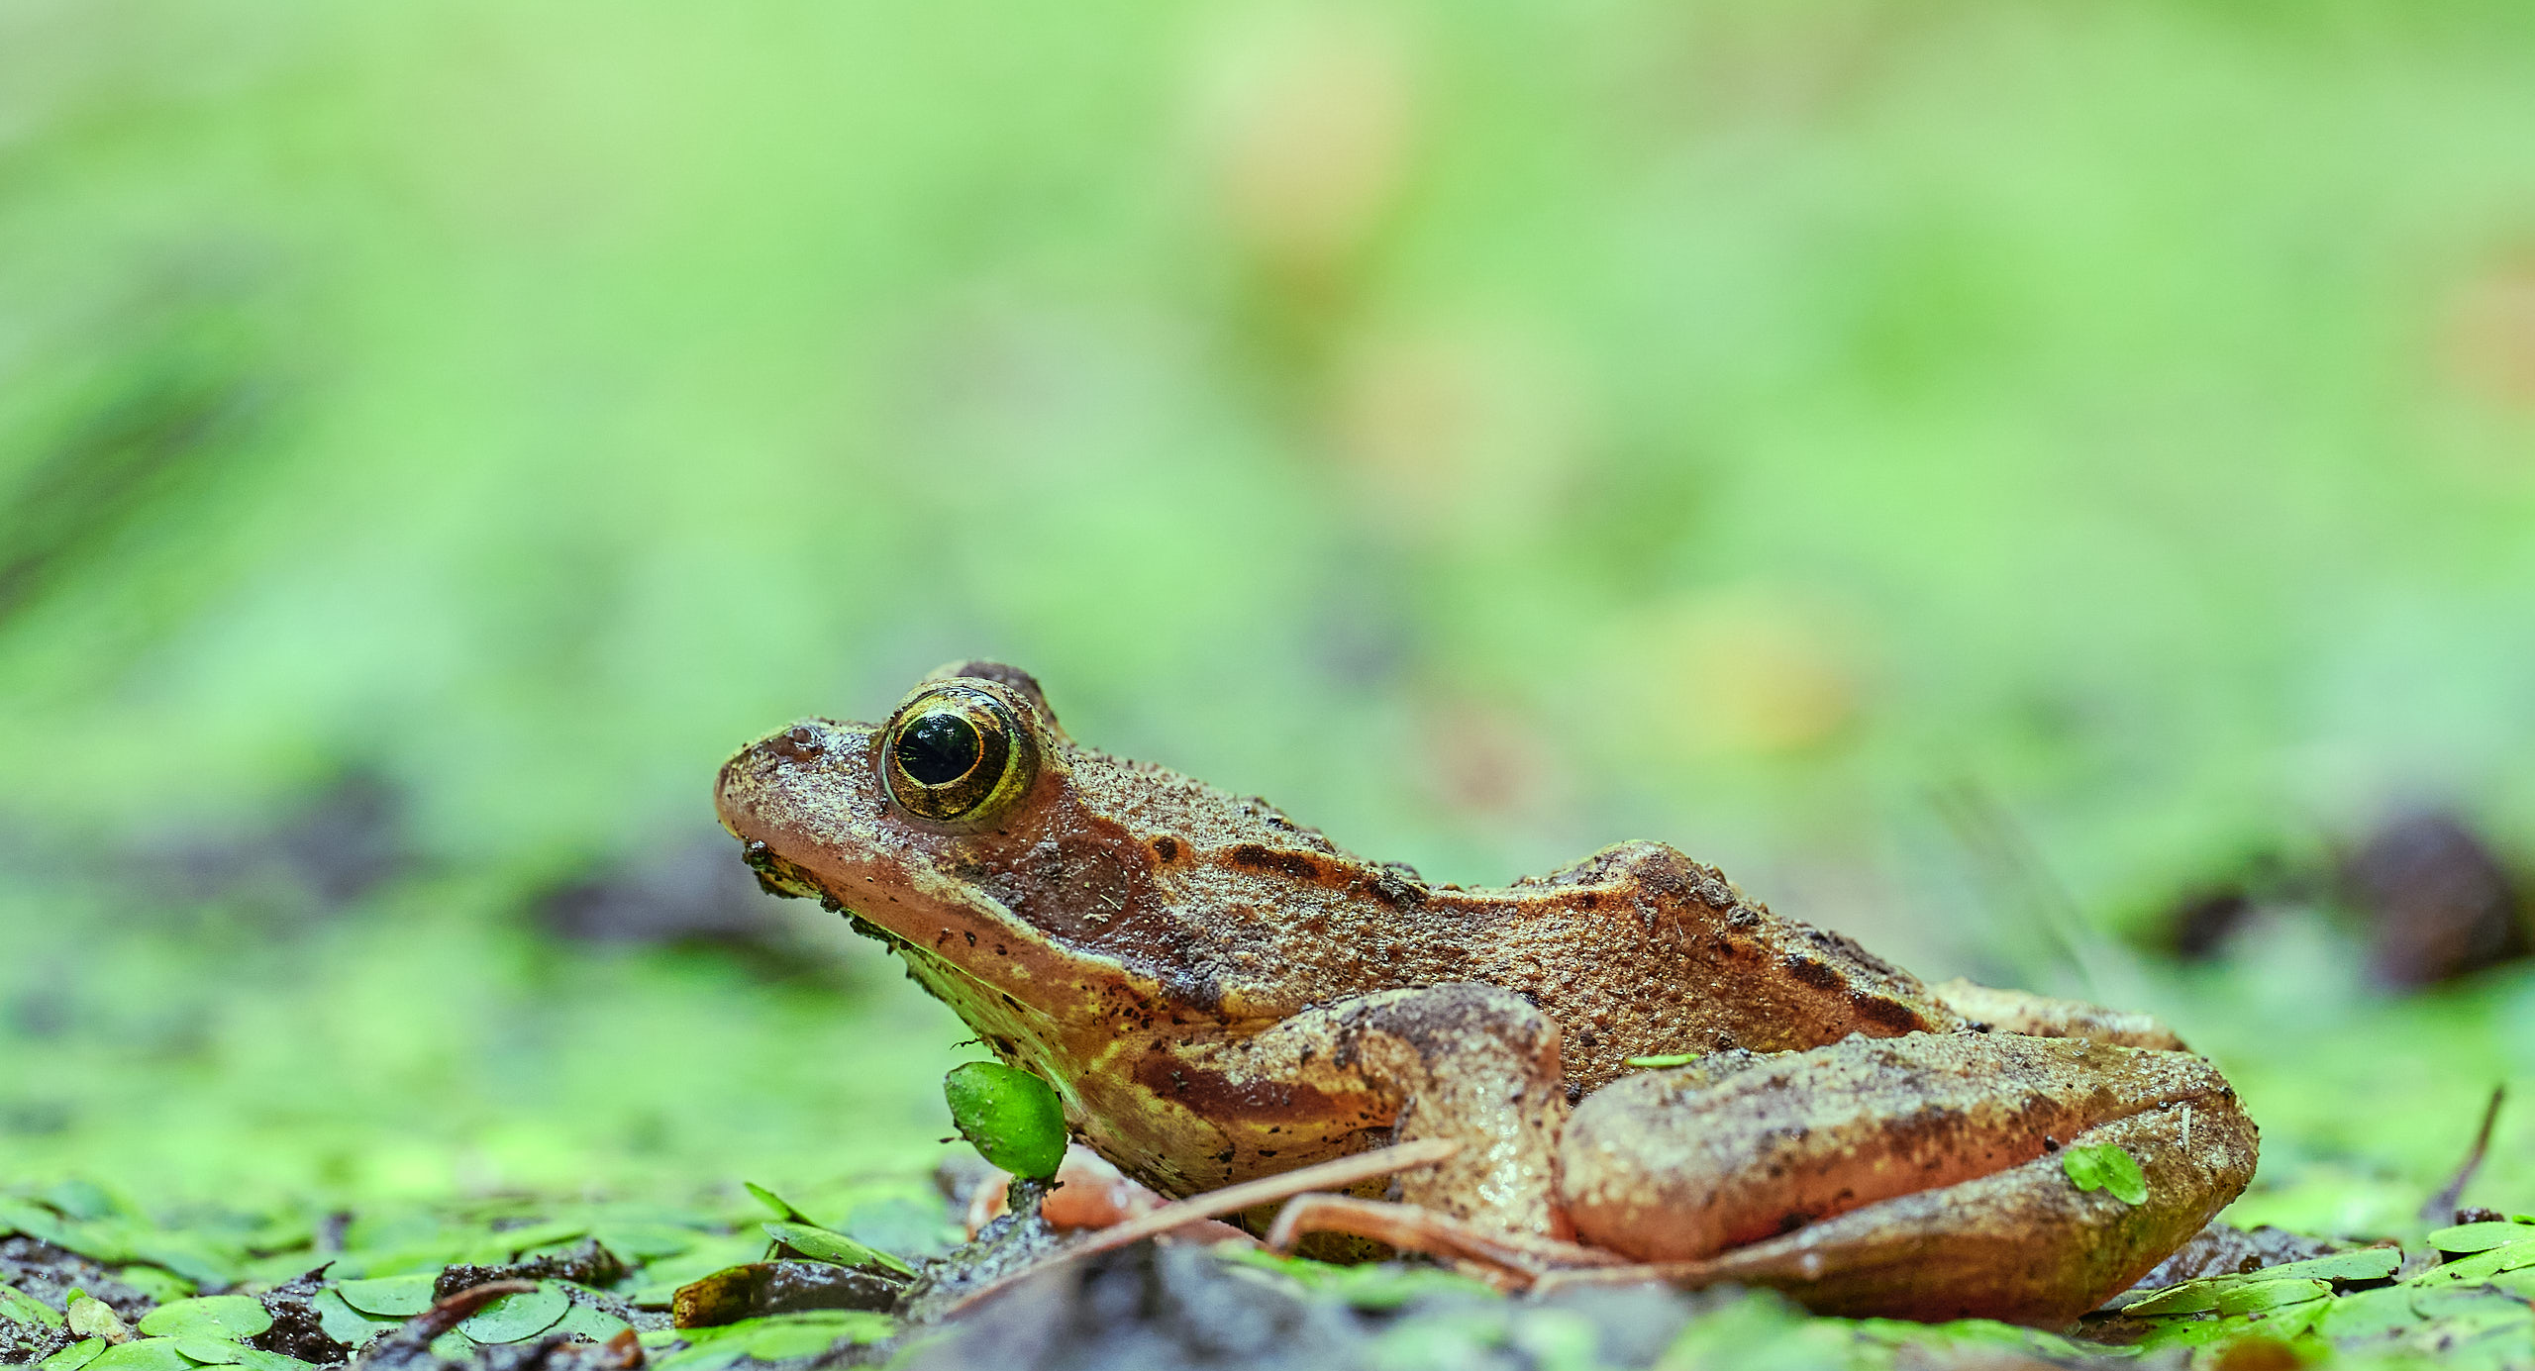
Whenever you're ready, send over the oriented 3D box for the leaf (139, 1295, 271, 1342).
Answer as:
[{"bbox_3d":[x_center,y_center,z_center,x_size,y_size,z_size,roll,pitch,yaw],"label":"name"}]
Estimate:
[{"bbox_3d":[-0.045,0.026,0.463,0.005,0.001,0.004,0,12,0],"label":"leaf"}]

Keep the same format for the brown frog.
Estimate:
[{"bbox_3d":[0.010,0.011,0.482,0.066,0.025,0.042,1,12,3],"label":"brown frog"}]

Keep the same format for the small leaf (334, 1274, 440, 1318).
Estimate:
[{"bbox_3d":[-0.037,0.026,0.467,0.005,0.001,0.004,0,12,0],"label":"small leaf"}]

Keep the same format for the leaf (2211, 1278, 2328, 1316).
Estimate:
[{"bbox_3d":[0.042,0.026,0.467,0.005,0.001,0.004,0,12,0],"label":"leaf"}]

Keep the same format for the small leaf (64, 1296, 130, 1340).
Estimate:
[{"bbox_3d":[-0.049,0.027,0.463,0.003,0.001,0.003,0,19,0],"label":"small leaf"}]

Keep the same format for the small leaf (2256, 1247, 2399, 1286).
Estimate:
[{"bbox_3d":[0.045,0.025,0.471,0.006,0.001,0.004,0,12,0],"label":"small leaf"}]

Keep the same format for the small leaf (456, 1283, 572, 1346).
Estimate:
[{"bbox_3d":[-0.032,0.026,0.464,0.005,0.001,0.005,0,18,0],"label":"small leaf"}]

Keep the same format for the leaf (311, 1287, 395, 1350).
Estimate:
[{"bbox_3d":[-0.038,0.026,0.463,0.004,0.001,0.004,0,17,0],"label":"leaf"}]

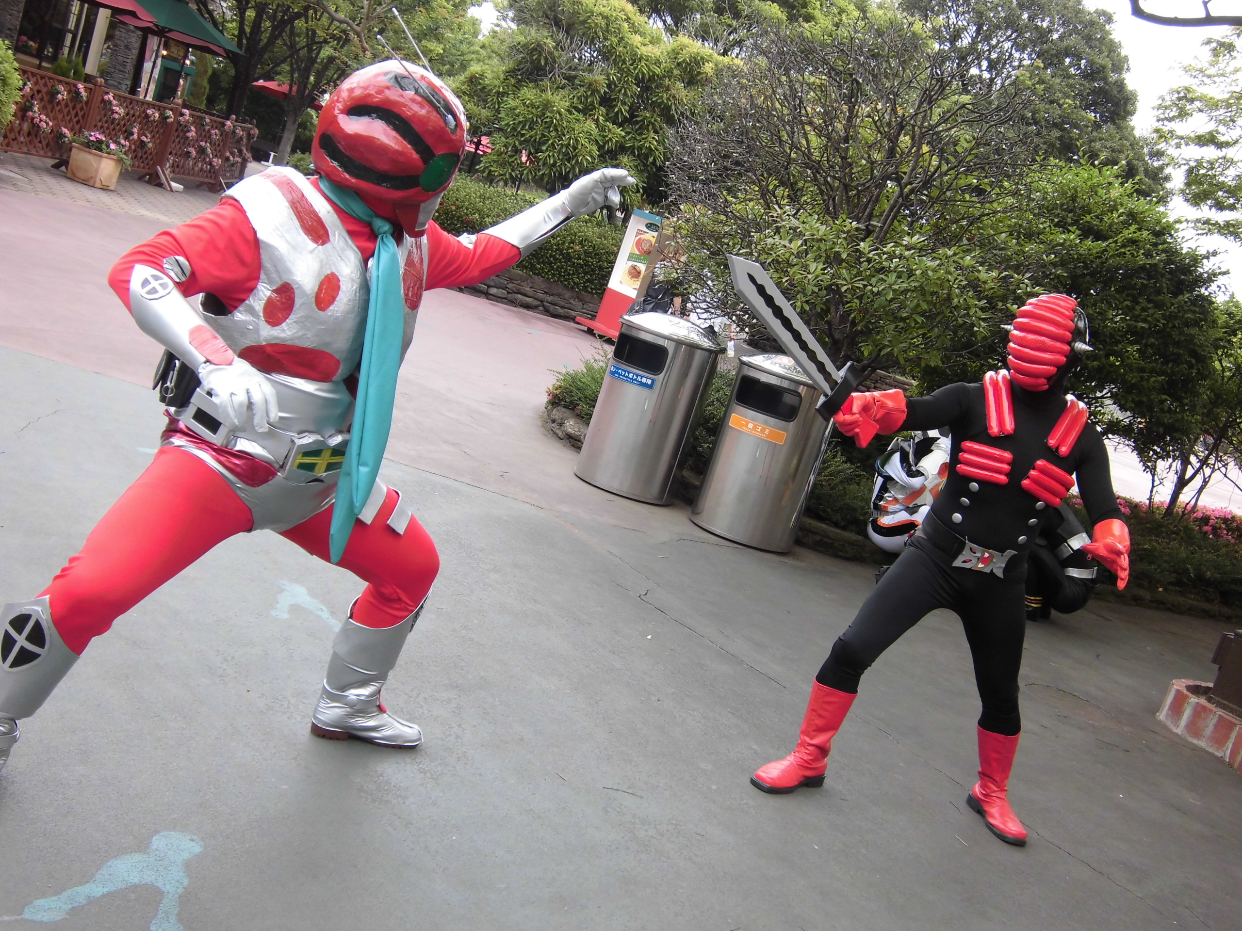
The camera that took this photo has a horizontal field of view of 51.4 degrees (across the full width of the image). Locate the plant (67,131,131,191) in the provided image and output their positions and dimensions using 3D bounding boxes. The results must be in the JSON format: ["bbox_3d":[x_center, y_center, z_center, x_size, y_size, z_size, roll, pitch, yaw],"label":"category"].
[{"bbox_3d":[-5.460,-3.153,13.485,0.450,0.470,0.450,21,11,14],"label":"plant"}]

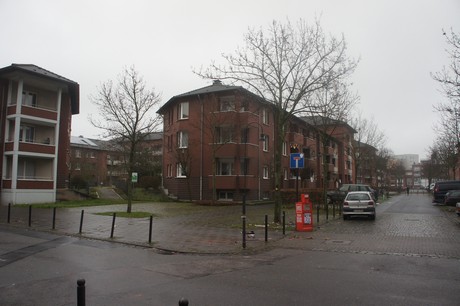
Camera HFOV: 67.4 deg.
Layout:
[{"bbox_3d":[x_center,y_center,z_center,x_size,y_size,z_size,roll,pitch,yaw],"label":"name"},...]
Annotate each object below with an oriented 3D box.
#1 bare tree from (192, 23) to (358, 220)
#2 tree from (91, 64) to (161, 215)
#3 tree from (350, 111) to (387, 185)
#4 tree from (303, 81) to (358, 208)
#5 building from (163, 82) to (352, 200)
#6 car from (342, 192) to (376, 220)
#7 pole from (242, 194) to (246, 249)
[{"bbox_3d":[2.269,-1.753,17.074,7.000,10.241,7.000,0,-5,0],"label":"bare tree"},{"bbox_3d":[-6.287,-0.933,21.673,4.000,9.273,4.000,0,-5,0],"label":"tree"},{"bbox_3d":[15.814,0.270,40.505,4.600,10.700,4.600,0,-5,0],"label":"tree"},{"bbox_3d":[7.680,-0.739,26.978,4.500,10.117,4.500,0,-5,0],"label":"tree"},{"bbox_3d":[7.577,-0.194,53.090,13.000,13.500,46.500,-3,-6,28],"label":"building"},{"bbox_3d":[7.770,3.046,20.296,1.640,1.500,3.700,-3,-6,28],"label":"car"},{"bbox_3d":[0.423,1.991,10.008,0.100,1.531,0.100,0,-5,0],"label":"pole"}]

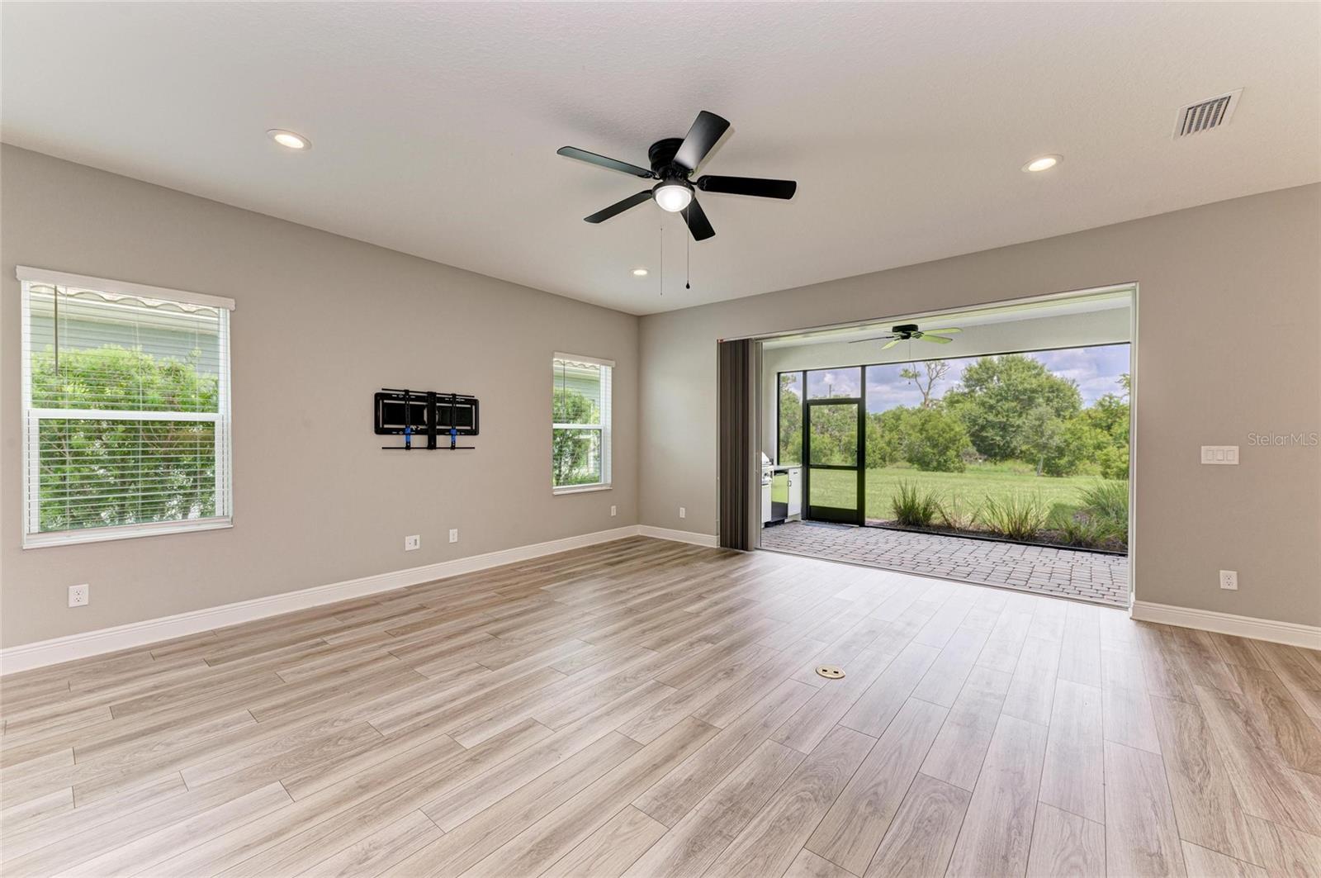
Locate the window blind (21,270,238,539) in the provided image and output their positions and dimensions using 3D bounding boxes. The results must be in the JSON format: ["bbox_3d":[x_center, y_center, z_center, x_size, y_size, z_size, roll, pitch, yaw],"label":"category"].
[{"bbox_3d":[-3.207,-0.178,3.154,0.075,1.525,0.920,0,0,40],"label":"window blind"}]

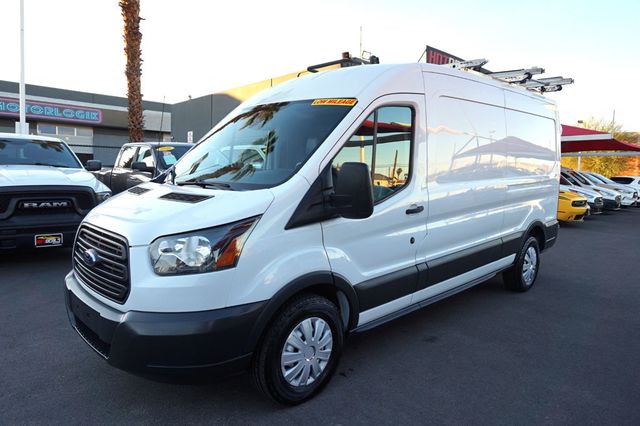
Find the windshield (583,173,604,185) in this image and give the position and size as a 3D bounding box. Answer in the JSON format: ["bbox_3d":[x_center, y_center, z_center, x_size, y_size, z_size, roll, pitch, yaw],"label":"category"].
[{"bbox_3d":[12.444,-1.570,19.400,1.400,0.200,0.900,-5,47,-39],"label":"windshield"}]

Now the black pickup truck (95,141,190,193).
[{"bbox_3d":[-3.380,-0.640,10.100,5.820,1.930,2.030,8,10,43],"label":"black pickup truck"}]

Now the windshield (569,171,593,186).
[{"bbox_3d":[10.691,-1.416,17.500,1.400,0.200,0.900,-5,47,-39],"label":"windshield"}]

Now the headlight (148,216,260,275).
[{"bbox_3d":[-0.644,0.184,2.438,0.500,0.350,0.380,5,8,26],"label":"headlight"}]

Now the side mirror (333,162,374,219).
[{"bbox_3d":[0.210,-0.138,2.690,0.180,0.360,0.240,-5,10,-43],"label":"side mirror"}]

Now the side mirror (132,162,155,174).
[{"bbox_3d":[-3.560,-0.907,8.600,0.170,0.220,0.340,8,10,43],"label":"side mirror"}]

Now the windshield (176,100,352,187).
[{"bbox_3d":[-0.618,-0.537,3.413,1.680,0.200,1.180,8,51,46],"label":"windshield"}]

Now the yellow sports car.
[{"bbox_3d":[6.910,-0.615,15.330,1.920,1.440,4.900,-5,9,-42],"label":"yellow sports car"}]

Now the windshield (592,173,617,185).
[{"bbox_3d":[14.011,-1.699,21.000,1.400,0.200,0.900,-5,47,-39],"label":"windshield"}]

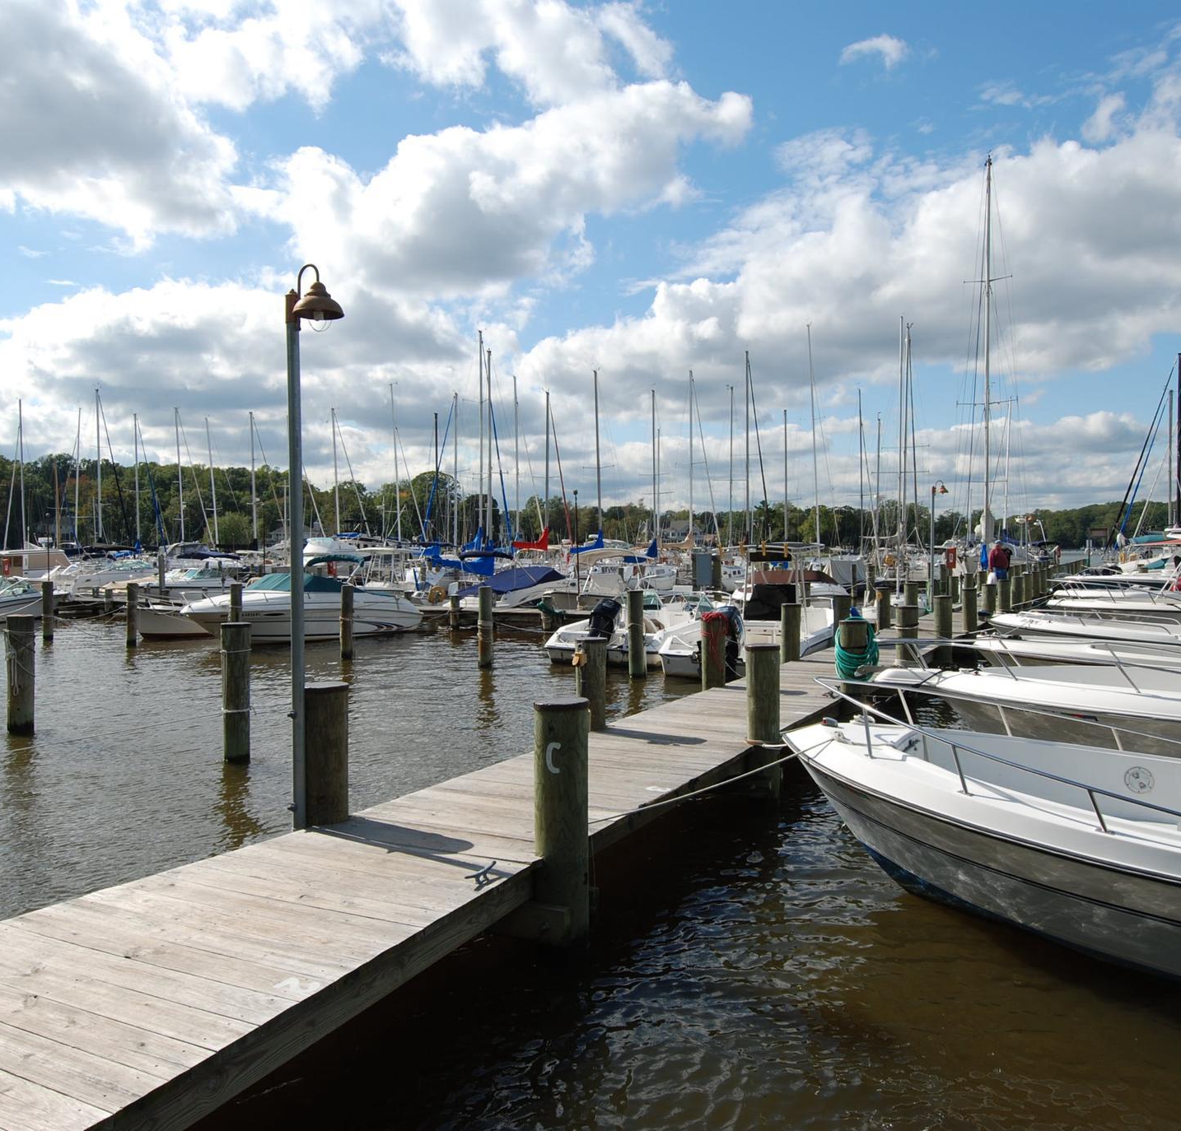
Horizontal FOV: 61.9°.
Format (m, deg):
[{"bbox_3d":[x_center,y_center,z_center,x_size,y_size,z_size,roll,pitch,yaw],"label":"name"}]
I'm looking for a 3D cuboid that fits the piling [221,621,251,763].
[{"bbox_3d":[-3.311,1.196,9.240,0.270,1.300,0.270,1,1,28],"label":"piling"}]

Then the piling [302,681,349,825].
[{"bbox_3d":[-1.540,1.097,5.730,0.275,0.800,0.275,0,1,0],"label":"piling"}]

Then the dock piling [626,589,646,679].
[{"bbox_3d":[0.711,1.059,15.200,0.255,1.335,0.255,1,1,28],"label":"dock piling"}]

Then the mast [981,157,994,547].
[{"bbox_3d":[19.348,-10.389,48.000,0.220,18.995,0.220,1,1,28],"label":"mast"}]

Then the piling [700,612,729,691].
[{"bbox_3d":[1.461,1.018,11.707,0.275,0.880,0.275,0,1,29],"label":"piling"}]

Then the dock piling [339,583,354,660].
[{"bbox_3d":[-4.383,1.009,17.750,0.265,1.376,0.265,0,1,0],"label":"dock piling"}]

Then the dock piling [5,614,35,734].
[{"bbox_3d":[-6.282,1.195,10.870,0.295,1.315,0.295,0,1,0],"label":"dock piling"}]

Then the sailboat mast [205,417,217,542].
[{"bbox_3d":[-24.957,-5.471,65.000,0.140,8.700,0.140,-3,3,29],"label":"sailboat mast"}]

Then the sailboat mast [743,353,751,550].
[{"bbox_3d":[7.557,-5.521,47.500,0.140,9.700,0.140,0,1,28],"label":"sailboat mast"}]

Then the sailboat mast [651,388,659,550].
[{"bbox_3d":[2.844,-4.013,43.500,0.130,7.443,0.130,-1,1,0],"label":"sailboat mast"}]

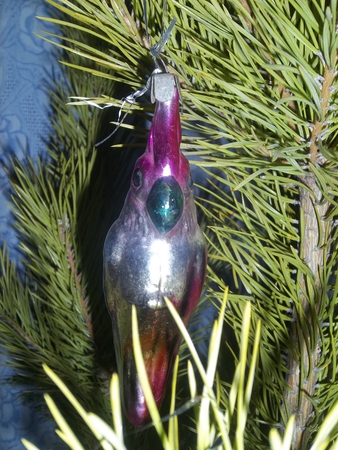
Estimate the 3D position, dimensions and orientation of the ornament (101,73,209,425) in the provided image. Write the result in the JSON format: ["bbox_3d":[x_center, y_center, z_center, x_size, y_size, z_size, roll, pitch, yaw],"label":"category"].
[{"bbox_3d":[-0.004,0.008,0.254,0.034,0.117,0.037,3,2,-12],"label":"ornament"}]

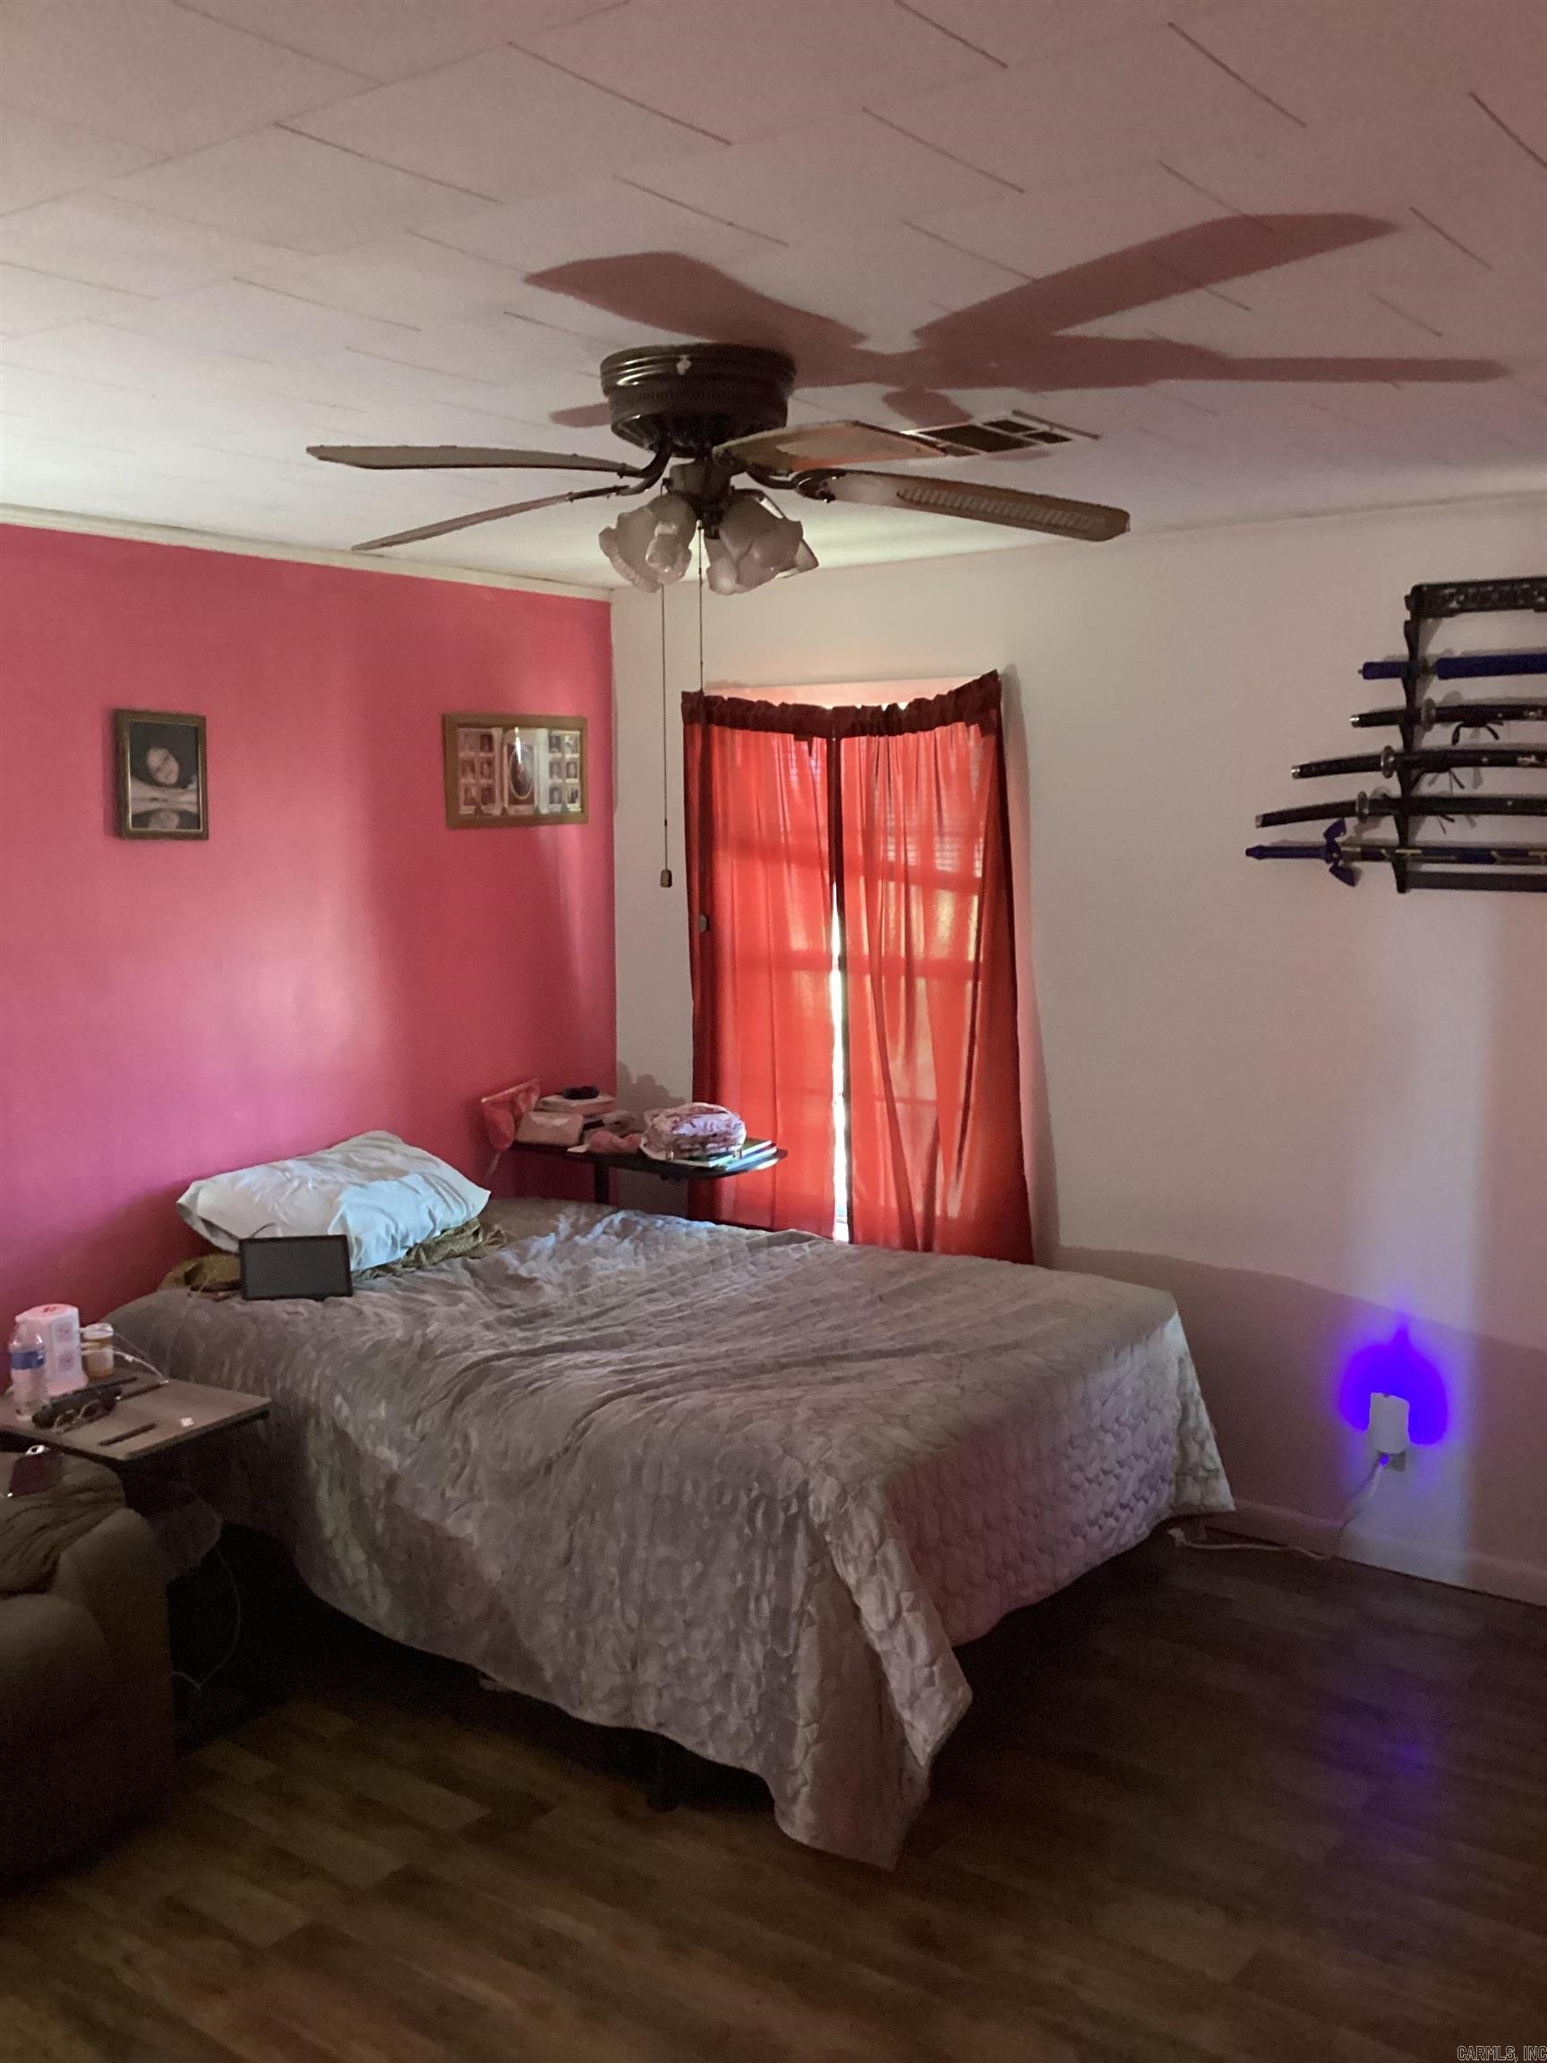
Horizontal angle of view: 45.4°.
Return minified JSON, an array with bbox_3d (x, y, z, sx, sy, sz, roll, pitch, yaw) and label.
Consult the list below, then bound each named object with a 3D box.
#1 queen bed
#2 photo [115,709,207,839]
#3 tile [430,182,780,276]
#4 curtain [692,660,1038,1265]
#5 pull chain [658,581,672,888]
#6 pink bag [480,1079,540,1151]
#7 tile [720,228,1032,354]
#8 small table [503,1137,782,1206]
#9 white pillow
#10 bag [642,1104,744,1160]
[{"bbox_3d":[-0.238,0.954,4.346,2.130,0.660,1.640,5,9,36],"label":"queen bed"},{"bbox_3d":[-1.422,-0.592,4.297,0.019,0.288,0.231,5,9,36],"label":"photo"},{"bbox_3d":[-0.194,-0.901,2.089,0.305,0.016,0.305,5,9,36],"label":"tile"},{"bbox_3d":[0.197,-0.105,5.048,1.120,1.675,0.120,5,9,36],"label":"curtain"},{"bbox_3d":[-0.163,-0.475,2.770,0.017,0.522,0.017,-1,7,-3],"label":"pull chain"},{"bbox_3d":[-0.750,0.240,5.244,0.085,0.195,0.220,3,8,25],"label":"pink bag"},{"bbox_3d":[0.109,-0.923,2.241,0.305,0.016,0.305,5,9,36],"label":"tile"},{"bbox_3d":[-0.359,0.752,5.362,0.710,0.810,0.380,5,9,36],"label":"small table"},{"bbox_3d":[-1.044,0.413,4.539,0.450,0.170,0.670,23,17,24],"label":"white pillow"},{"bbox_3d":[-0.210,0.263,5.056,0.240,0.130,0.180,-2,7,-14],"label":"bag"}]

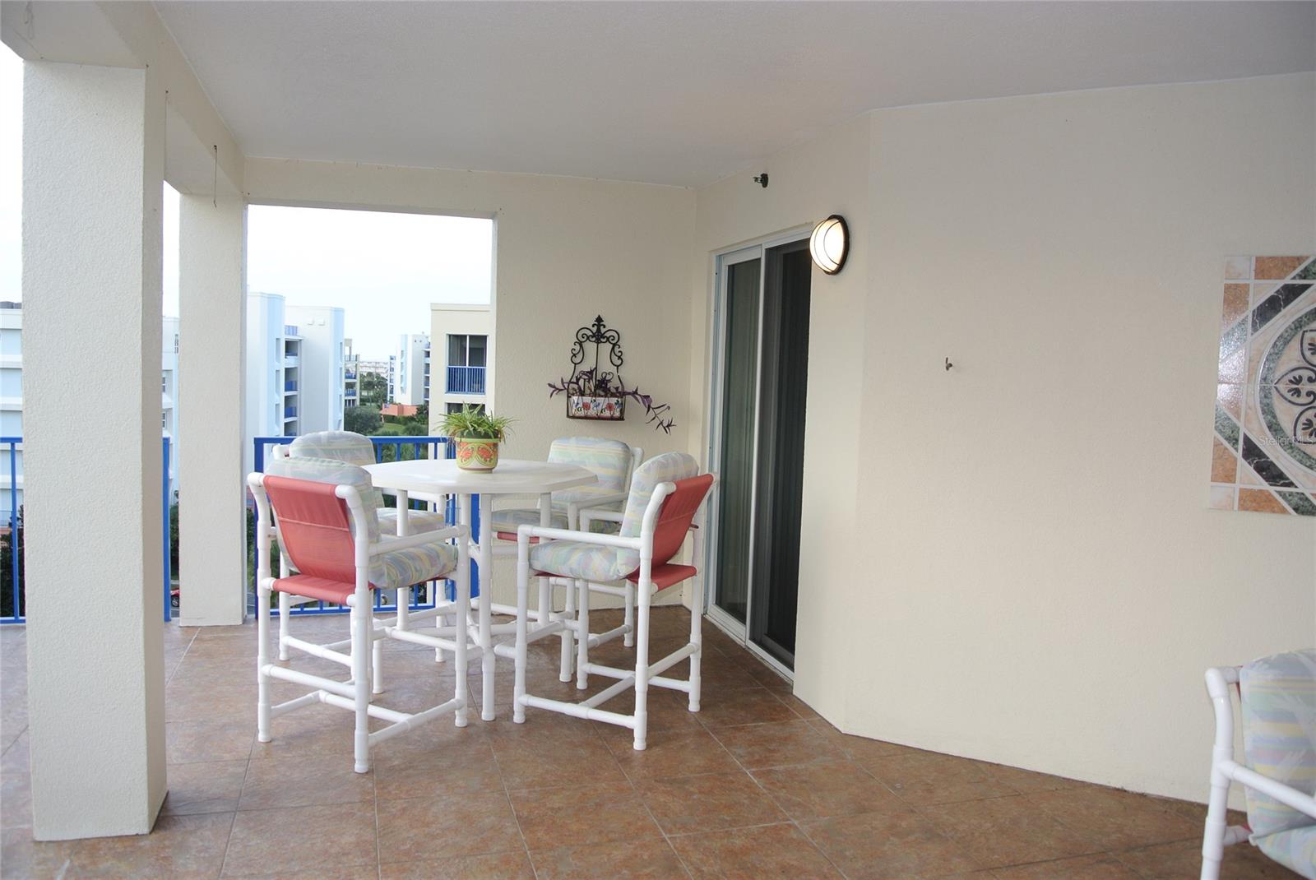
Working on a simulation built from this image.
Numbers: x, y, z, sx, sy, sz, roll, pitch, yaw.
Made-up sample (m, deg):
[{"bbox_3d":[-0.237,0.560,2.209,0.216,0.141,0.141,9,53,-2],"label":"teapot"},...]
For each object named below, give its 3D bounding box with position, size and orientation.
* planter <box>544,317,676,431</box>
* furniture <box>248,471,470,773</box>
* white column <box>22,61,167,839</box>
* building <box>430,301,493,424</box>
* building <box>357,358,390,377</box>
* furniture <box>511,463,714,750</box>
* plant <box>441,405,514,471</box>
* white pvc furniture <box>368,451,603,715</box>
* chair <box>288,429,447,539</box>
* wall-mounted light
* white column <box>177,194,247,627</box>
[{"bbox_3d":[-0.286,-0.403,6.050,0.790,0.700,0.160,1,4,-17],"label":"planter"},{"bbox_3d":[-1.201,0.621,3.945,0.591,1.166,0.718,4,5,27],"label":"furniture"},{"bbox_3d":[-1.775,0.060,3.140,0.344,2.382,0.337,1,4,-17],"label":"white column"},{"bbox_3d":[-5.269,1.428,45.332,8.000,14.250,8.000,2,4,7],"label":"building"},{"bbox_3d":[-151.085,-36.876,525.000,22.000,13.000,14.000,1,4,-16],"label":"building"},{"bbox_3d":[-0.160,0.634,4.280,0.718,1.166,0.591,4,5,27],"label":"furniture"},{"bbox_3d":[-0.845,-0.005,4.620,0.352,0.311,0.335,1,4,-17],"label":"plant"},{"bbox_3d":[-0.853,0.656,4.640,1.170,1.021,1.170,1,4,-17],"label":"white pvc furniture"},{"bbox_3d":[-1.524,0.535,4.995,0.718,1.166,0.591,5,5,35],"label":"chair"},{"bbox_3d":[0.740,-0.857,4.309,0.107,0.267,0.267,1,4,-17],"label":"wall-mounted light"},{"bbox_3d":[-2.550,-0.163,5.632,0.344,2.390,0.337,1,4,-17],"label":"white column"}]

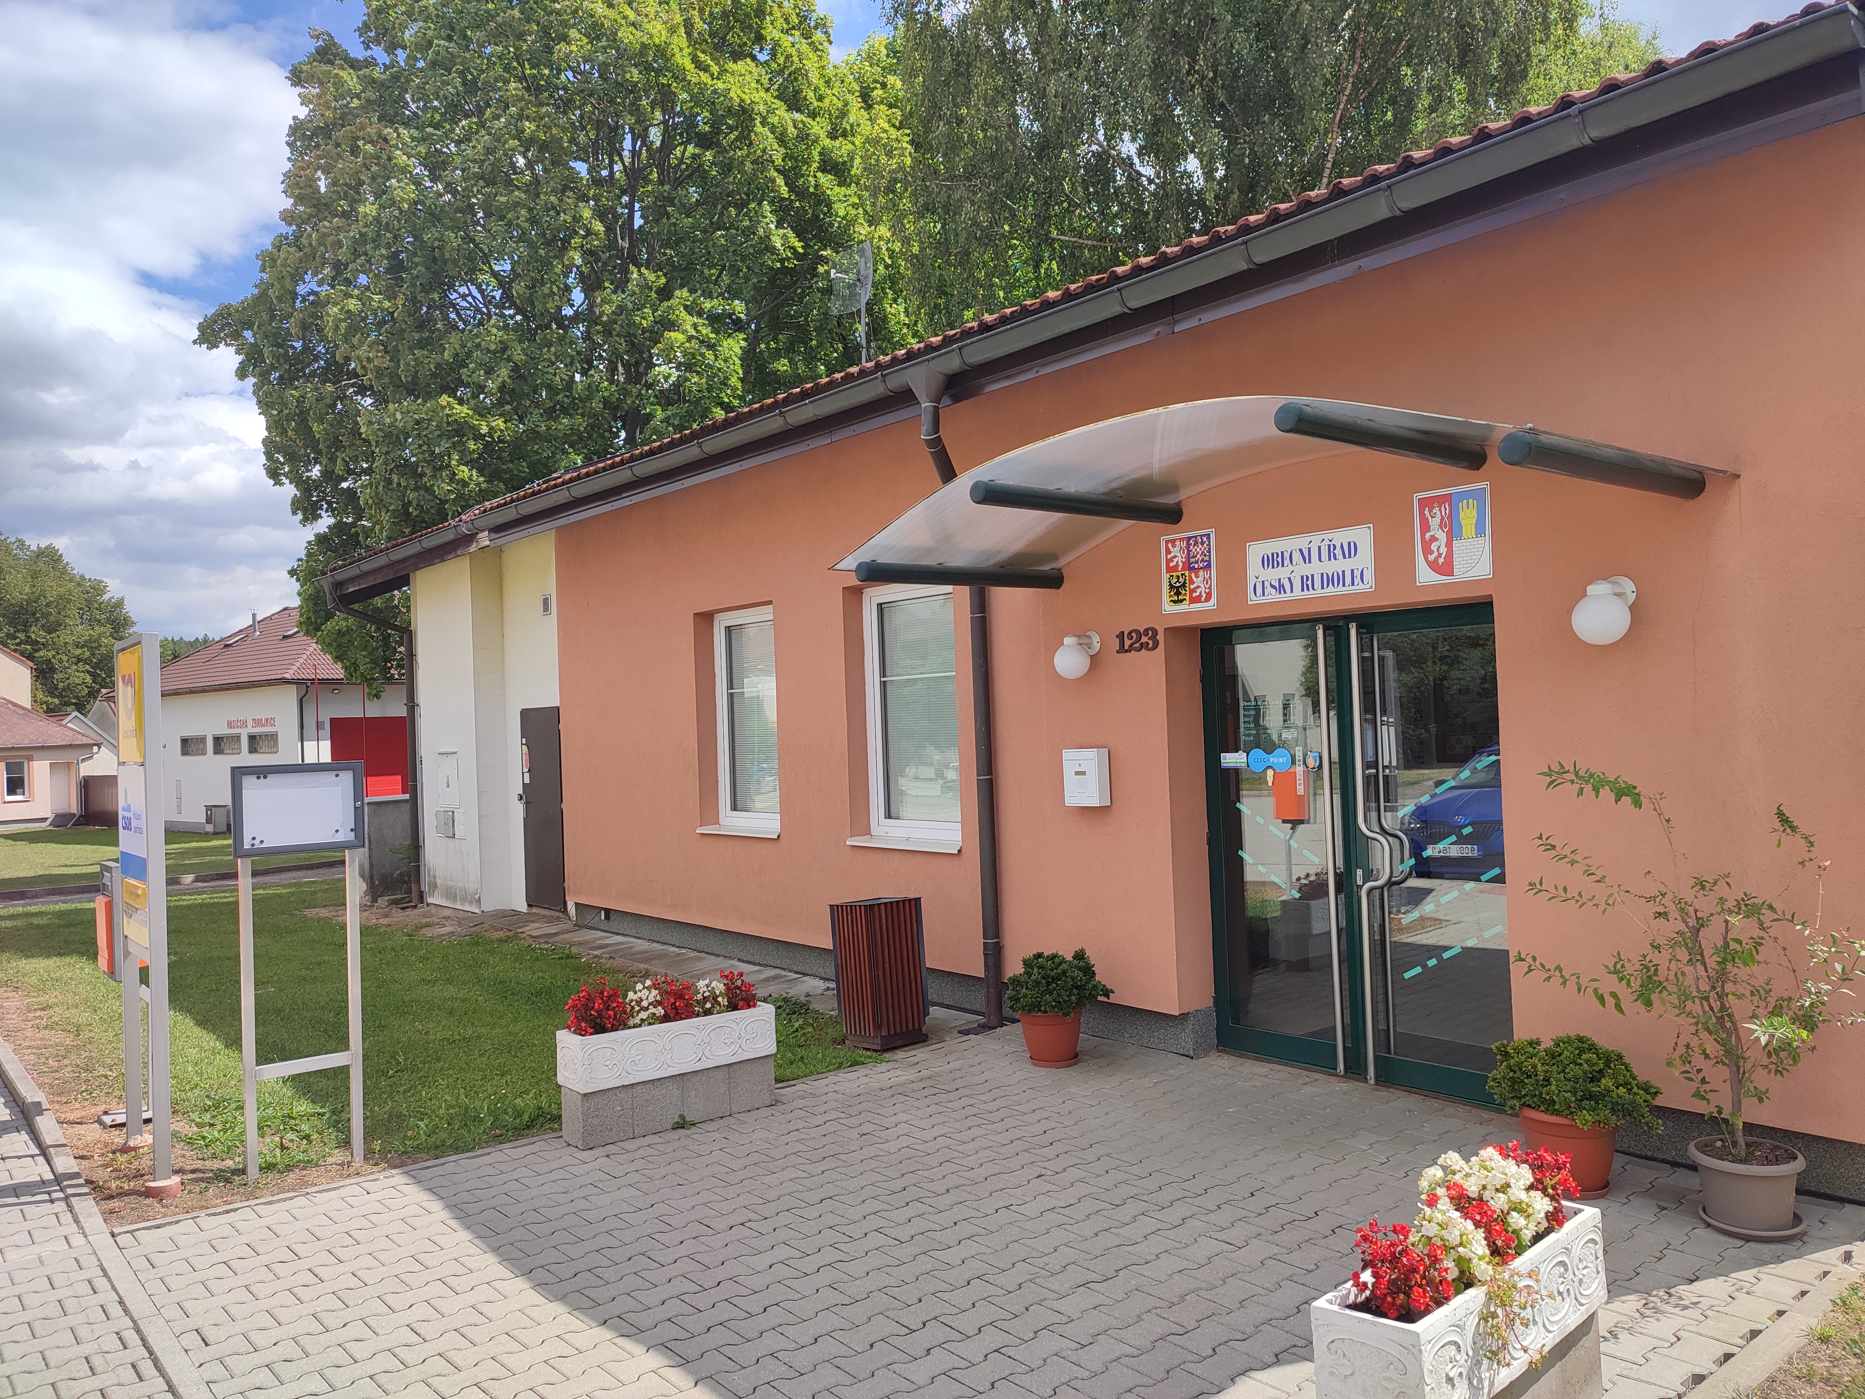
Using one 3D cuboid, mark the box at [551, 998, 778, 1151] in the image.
[{"bbox_3d":[-1.213,1.723,6.273,1.000,0.485,0.246,-1,-1,-39],"label":"box"}]

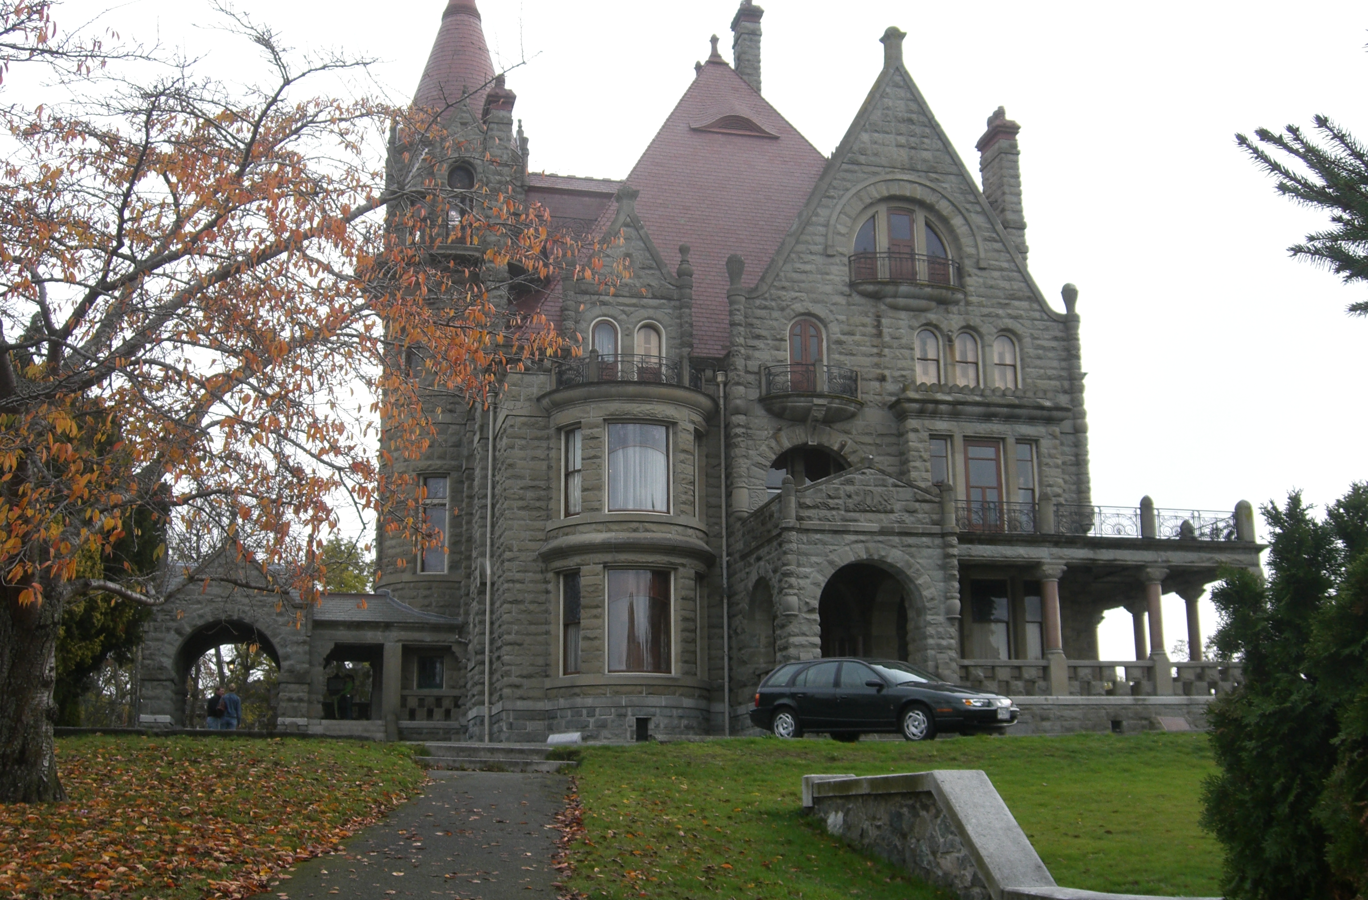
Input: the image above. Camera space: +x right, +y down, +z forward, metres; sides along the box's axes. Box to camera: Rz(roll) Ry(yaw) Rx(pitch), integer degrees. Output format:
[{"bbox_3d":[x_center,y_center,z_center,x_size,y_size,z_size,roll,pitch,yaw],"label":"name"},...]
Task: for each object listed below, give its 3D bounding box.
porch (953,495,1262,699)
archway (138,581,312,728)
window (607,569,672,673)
[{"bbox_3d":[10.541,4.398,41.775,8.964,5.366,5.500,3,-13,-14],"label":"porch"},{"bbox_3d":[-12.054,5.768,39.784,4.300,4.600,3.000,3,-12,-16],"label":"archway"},{"bbox_3d":[-1.073,4.114,36.021,1.650,2.550,0.350,2,-12,-13],"label":"window"}]

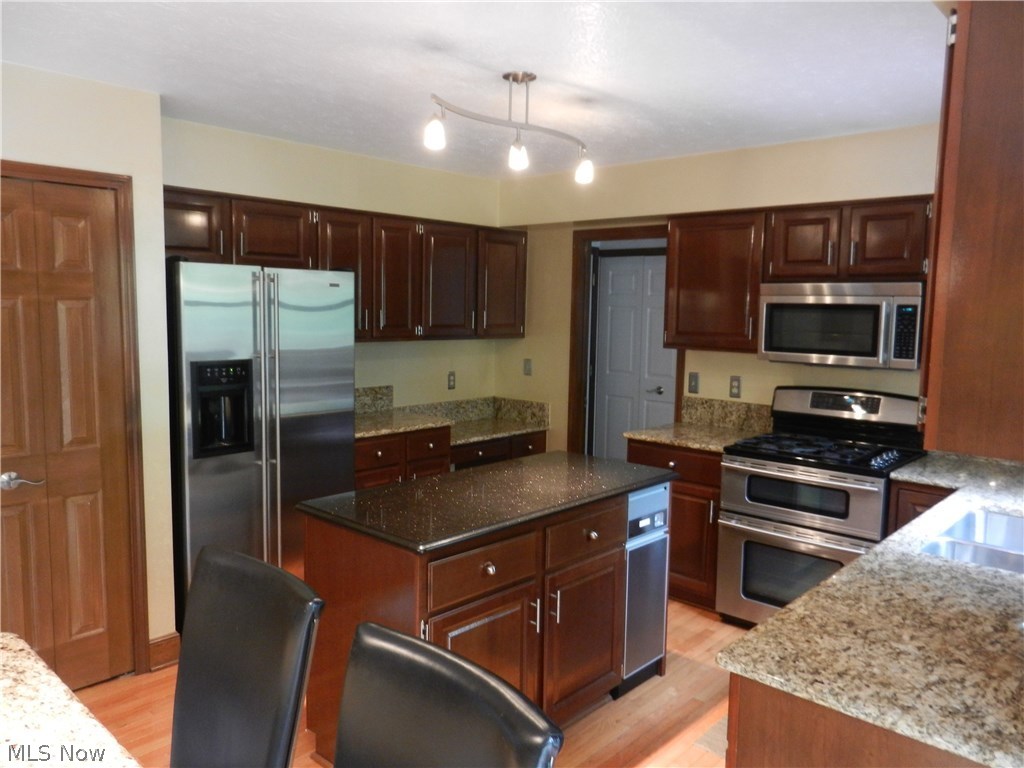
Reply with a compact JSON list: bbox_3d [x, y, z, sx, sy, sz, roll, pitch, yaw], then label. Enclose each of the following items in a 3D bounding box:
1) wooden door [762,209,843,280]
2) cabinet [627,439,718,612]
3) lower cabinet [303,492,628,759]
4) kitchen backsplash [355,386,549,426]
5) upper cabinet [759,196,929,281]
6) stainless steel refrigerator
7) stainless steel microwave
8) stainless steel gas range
[{"bbox_3d":[1.441,-0.701,3.675,0.368,0.332,0.022,7,9,43],"label":"wooden door"},{"bbox_3d":[1.058,0.769,4.223,0.580,0.875,0.620,7,9,43],"label":"cabinet"},{"bbox_3d":[-0.146,0.889,2.846,0.655,0.900,1.065,7,9,43],"label":"lower cabinet"},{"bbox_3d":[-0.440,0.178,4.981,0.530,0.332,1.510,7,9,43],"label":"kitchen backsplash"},{"bbox_3d":[1.693,-0.700,3.683,0.765,0.375,0.360,7,9,43],"label":"upper cabinet"},{"bbox_3d":[-1.361,0.297,3.857,0.695,1.795,0.910,7,9,43],"label":"stainless steel refrigerator"},{"bbox_3d":[1.677,-0.300,3.711,0.756,0.408,0.395,7,9,43],"label":"stainless steel microwave"},{"bbox_3d":[1.536,0.659,3.715,0.757,1.235,0.690,7,9,43],"label":"stainless steel gas range"}]

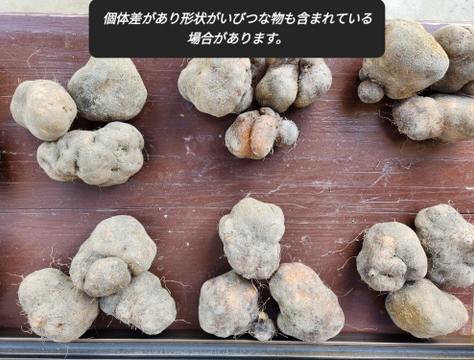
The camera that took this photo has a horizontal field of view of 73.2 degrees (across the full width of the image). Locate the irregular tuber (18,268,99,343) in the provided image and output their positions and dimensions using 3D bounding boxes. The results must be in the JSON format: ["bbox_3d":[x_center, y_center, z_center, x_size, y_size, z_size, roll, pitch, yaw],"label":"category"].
[{"bbox_3d":[-0.249,0.173,0.443,0.110,0.071,0.075,30,91,-1],"label":"irregular tuber"}]

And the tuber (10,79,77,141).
[{"bbox_3d":[-0.270,-0.098,0.445,0.080,0.085,0.079,14,91,0],"label":"tuber"}]

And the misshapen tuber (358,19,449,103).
[{"bbox_3d":[0.239,-0.171,0.458,0.122,0.095,0.115,0,89,0],"label":"misshapen tuber"}]

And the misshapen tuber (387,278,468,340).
[{"bbox_3d":[0.263,0.179,0.444,0.099,0.069,0.079,20,91,0],"label":"misshapen tuber"}]

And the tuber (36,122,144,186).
[{"bbox_3d":[-0.208,-0.036,0.450,0.147,0.080,0.082,-7,91,0],"label":"tuber"}]

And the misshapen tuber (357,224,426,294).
[{"bbox_3d":[0.209,0.105,0.431,0.086,0.076,0.095,20,91,0],"label":"misshapen tuber"}]

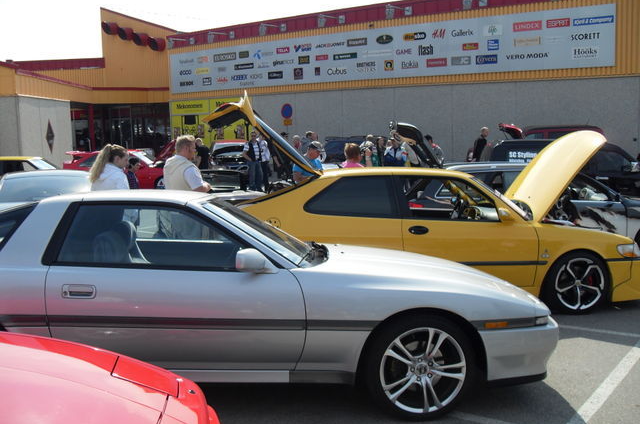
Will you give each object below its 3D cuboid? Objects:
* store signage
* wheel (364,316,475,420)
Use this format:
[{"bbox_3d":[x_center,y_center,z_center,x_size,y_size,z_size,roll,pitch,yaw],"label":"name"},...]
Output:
[{"bbox_3d":[0.830,-5.857,24.124,19.435,1.791,0.080,5,9,36],"label":"store signage"},{"bbox_3d":[0.571,0.875,3.629,0.625,0.625,0.220,-1,7,-3],"label":"wheel"}]

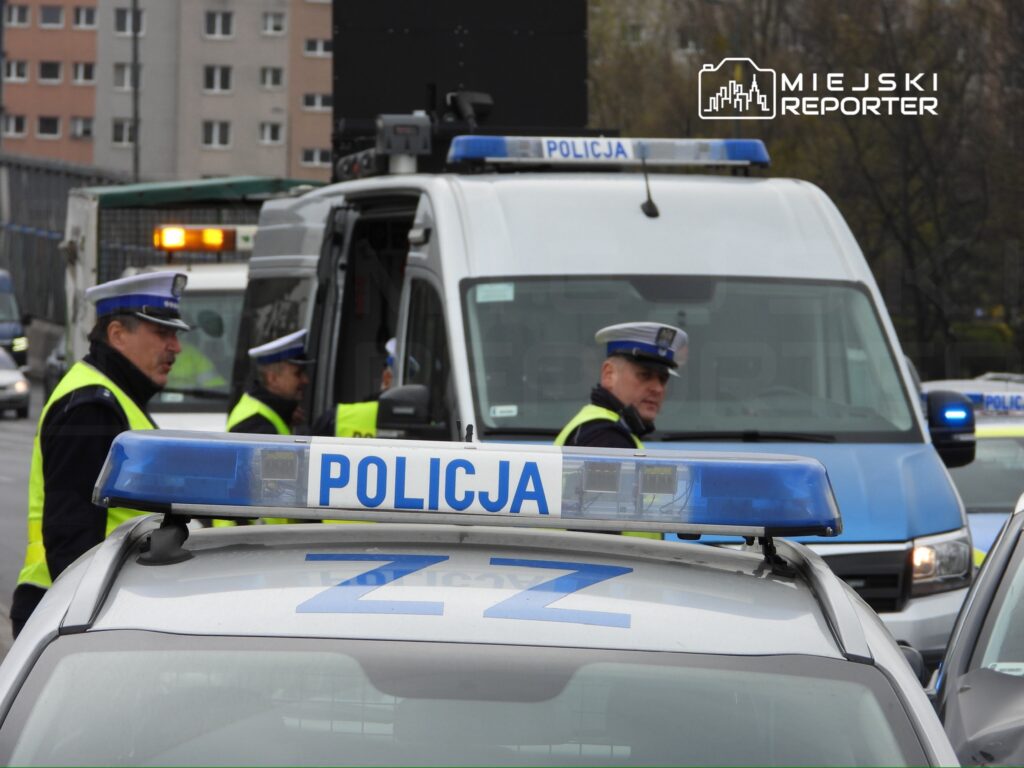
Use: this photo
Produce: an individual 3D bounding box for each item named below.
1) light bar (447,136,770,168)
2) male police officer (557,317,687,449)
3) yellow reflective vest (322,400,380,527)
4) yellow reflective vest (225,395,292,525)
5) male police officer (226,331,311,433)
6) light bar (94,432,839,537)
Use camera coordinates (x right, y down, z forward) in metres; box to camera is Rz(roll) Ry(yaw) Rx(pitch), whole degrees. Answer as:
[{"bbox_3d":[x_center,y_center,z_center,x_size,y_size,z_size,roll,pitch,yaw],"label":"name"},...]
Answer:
[{"bbox_3d":[0.404,-0.969,33.900,1.330,0.115,0.300,1,0,-10],"label":"light bar"},{"bbox_3d":[0.290,0.755,23.900,0.420,1.870,0.540,1,0,18],"label":"male police officer"},{"bbox_3d":[-0.580,0.385,34.600,0.470,0.660,0.310,1,0,20],"label":"yellow reflective vest"},{"bbox_3d":[-1.120,0.375,35.500,0.320,0.670,0.480,1,0,-6],"label":"yellow reflective vest"},{"bbox_3d":[-1.085,0.710,35.500,0.420,1.880,0.520,1,0,-6],"label":"male police officer"},{"bbox_3d":[-0.070,0.155,12.500,1.140,0.120,0.300,2,0,0],"label":"light bar"}]

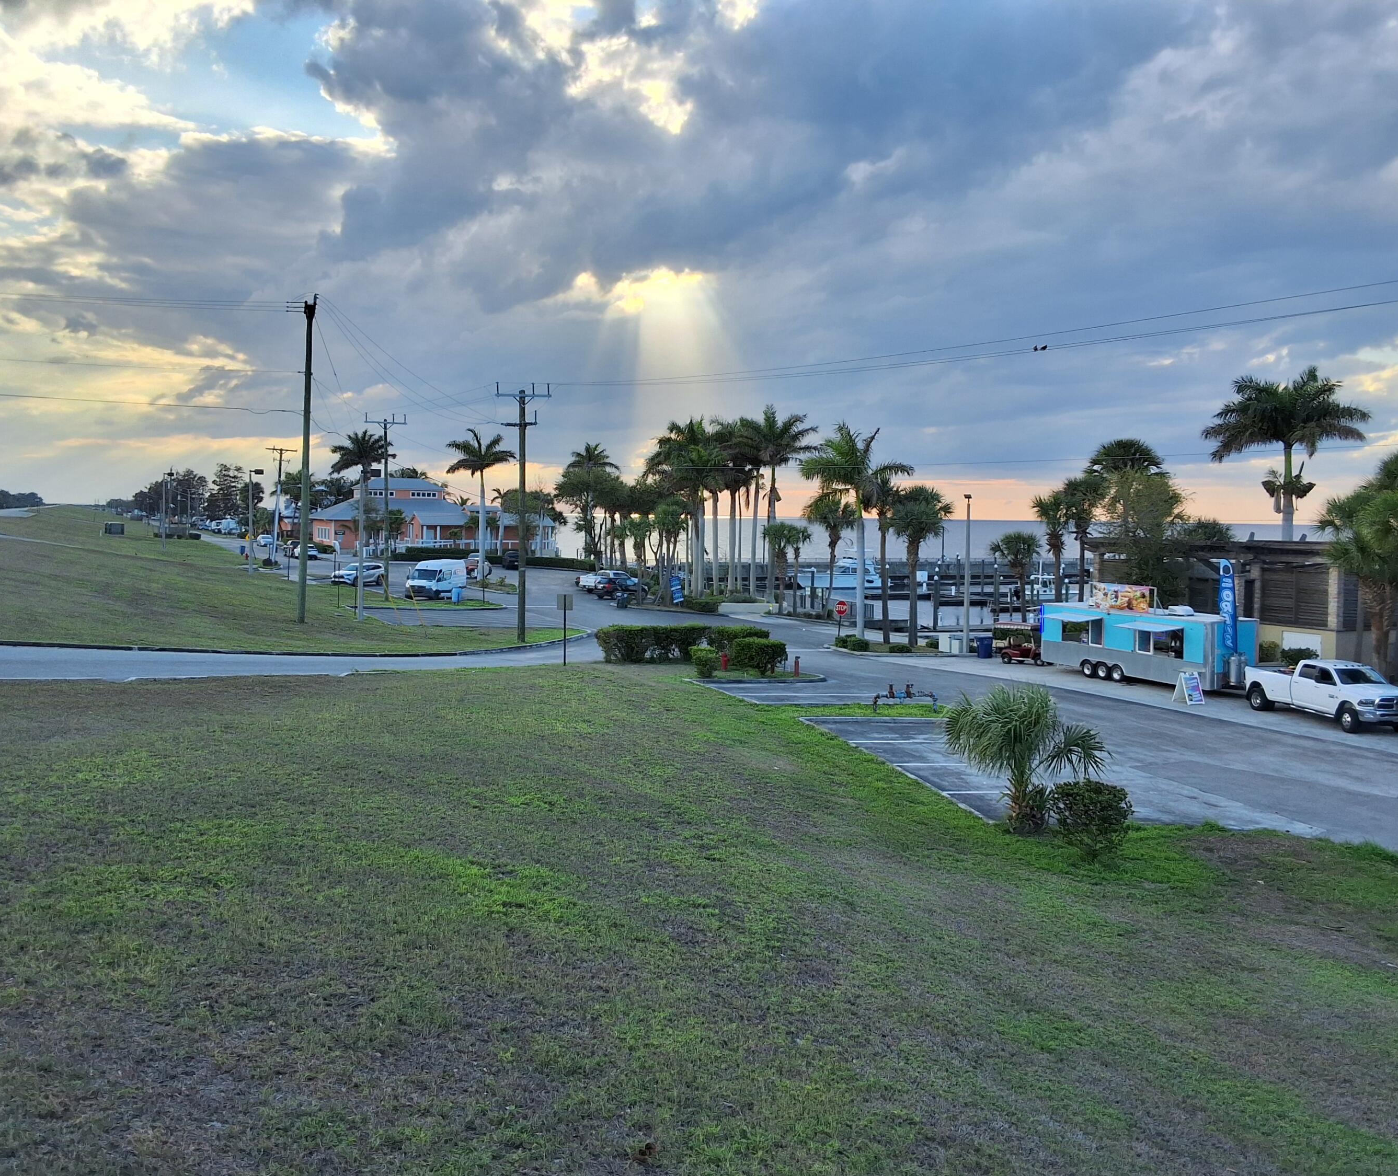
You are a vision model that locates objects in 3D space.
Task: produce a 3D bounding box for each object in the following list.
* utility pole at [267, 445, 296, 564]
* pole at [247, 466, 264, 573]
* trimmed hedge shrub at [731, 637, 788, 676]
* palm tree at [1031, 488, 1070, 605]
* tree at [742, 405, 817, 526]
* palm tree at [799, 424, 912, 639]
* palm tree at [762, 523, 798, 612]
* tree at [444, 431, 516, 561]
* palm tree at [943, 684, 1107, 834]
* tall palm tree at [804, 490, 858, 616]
[{"bbox_3d":[-42.601,-8.300,128.768,3.230,12.200,0.600,-1,4,-27],"label":"utility pole"},{"bbox_3d":[-36.654,-5.592,104.587,1.500,8.680,0.500,-1,4,-21],"label":"pole"},{"bbox_3d":[2.417,2.702,50.604,2.250,1.550,1.900,1,3,3],"label":"trimmed hedge shrub"},{"bbox_3d":[17.605,-0.962,63.224,2.400,7.890,2.400,1,3,16],"label":"palm tree"},{"bbox_3d":[5.487,-5.704,86.447,5.400,13.460,5.400,1,3,0],"label":"tree"},{"bbox_3d":[8.367,-2.969,66.678,6.000,11.320,5.700,1,3,7],"label":"palm tree"},{"bbox_3d":[5.426,-1.450,84.972,2.460,6.200,2.460,1,3,4],"label":"palm tree"},{"bbox_3d":[-19.221,-7.399,112.181,6.000,13.410,6.000,1,3,0],"label":"tree"},{"bbox_3d":[6.416,3.367,24.958,3.250,2.970,2.900,2,3,15],"label":"palm tree"},{"bbox_3d":[7.869,-1.983,75.840,3.200,7.800,3.200,1,3,0],"label":"tall palm tree"}]

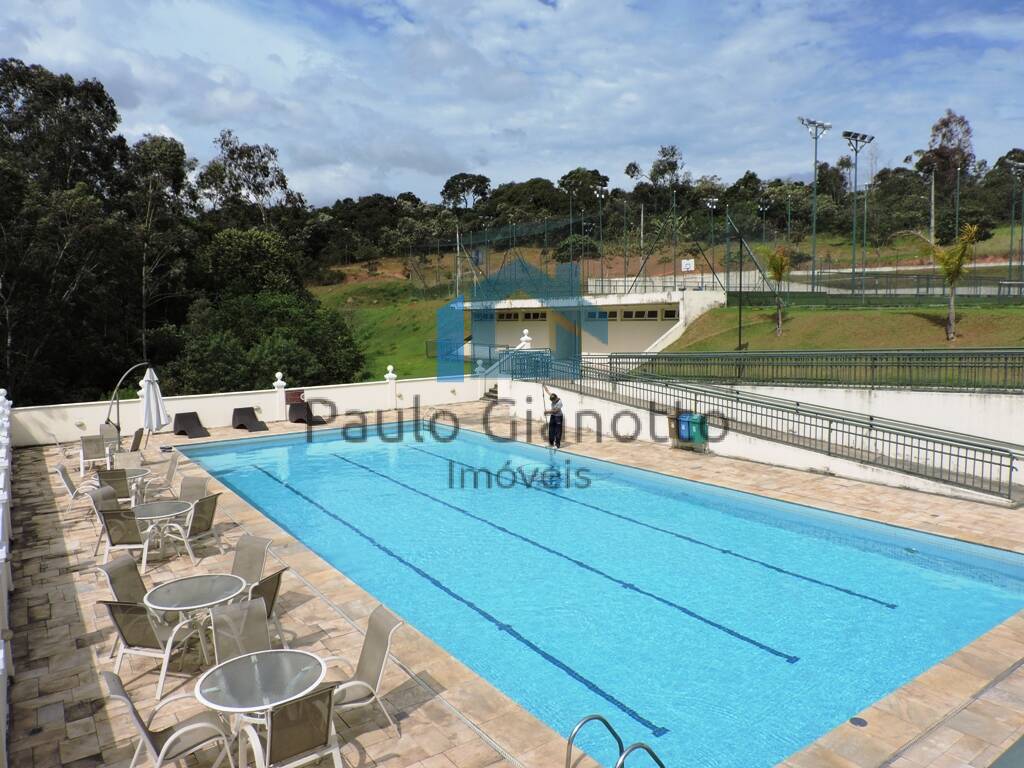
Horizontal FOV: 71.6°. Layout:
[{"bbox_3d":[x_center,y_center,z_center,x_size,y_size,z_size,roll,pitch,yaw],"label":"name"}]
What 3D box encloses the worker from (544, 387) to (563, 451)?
[{"bbox_3d":[1.214,0.962,20.493,0.520,1.780,0.500,-4,7,-38],"label":"worker"}]

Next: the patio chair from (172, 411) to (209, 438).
[{"bbox_3d":[-10.096,1.302,22.447,0.640,0.670,1.200,-6,8,-42],"label":"patio chair"}]

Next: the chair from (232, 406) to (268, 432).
[{"bbox_3d":[-9.548,1.289,25.978,0.670,0.730,1.450,-5,7,-37],"label":"chair"}]

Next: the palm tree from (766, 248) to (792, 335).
[{"bbox_3d":[9.392,-3.254,24.842,0.950,3.158,0.950,1,6,21],"label":"palm tree"}]

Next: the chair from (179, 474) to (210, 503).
[{"bbox_3d":[-5.942,2.305,12.842,0.600,1.060,0.710,1,6,19],"label":"chair"}]

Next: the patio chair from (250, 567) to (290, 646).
[{"bbox_3d":[-2.870,2.512,7.661,0.790,0.970,0.600,2,6,25],"label":"patio chair"}]

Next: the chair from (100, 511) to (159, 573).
[{"bbox_3d":[-5.642,2.268,10.505,0.590,0.990,0.740,-1,6,-3],"label":"chair"}]

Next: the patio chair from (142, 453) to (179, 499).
[{"bbox_3d":[-7.623,2.104,15.323,0.710,1.060,0.600,-4,6,-26],"label":"patio chair"}]

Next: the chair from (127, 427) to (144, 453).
[{"bbox_3d":[-9.586,1.631,17.582,0.790,0.970,0.600,-2,6,-7],"label":"chair"}]

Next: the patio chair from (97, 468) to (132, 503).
[{"bbox_3d":[-7.333,2.019,13.339,0.600,0.970,0.790,-2,6,-10],"label":"patio chair"}]

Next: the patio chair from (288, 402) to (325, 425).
[{"bbox_3d":[-7.405,1.069,25.713,0.740,0.740,1.350,-5,7,-40],"label":"patio chair"}]

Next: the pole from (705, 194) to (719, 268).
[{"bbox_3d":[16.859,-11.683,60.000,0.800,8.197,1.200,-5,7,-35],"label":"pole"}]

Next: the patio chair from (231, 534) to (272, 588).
[{"bbox_3d":[-3.255,2.417,8.453,0.590,0.990,0.740,1,6,23],"label":"patio chair"}]

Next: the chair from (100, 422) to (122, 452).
[{"bbox_3d":[-11.600,1.730,20.130,0.600,1.060,0.710,0,6,10],"label":"chair"}]

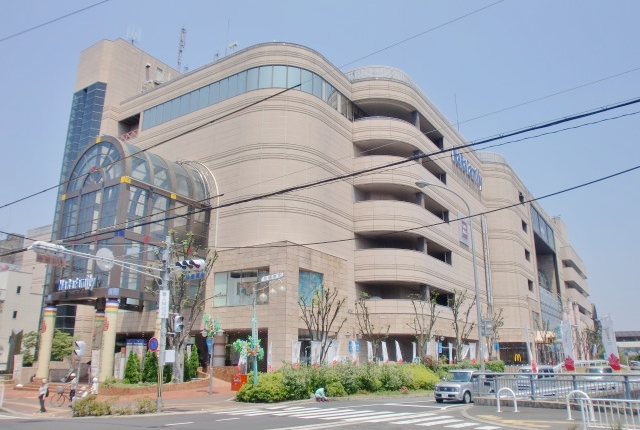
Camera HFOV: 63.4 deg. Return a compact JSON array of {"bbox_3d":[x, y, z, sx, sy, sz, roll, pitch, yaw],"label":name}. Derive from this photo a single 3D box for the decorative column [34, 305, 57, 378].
[{"bbox_3d":[-23.120,10.708,43.761,1.000,6.014,1.000,-10,-20,32],"label":"decorative column"}]

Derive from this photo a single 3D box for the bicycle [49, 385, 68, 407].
[{"bbox_3d":[-12.171,8.778,25.060,1.700,1.030,0.570,5,-16,-17],"label":"bicycle"}]

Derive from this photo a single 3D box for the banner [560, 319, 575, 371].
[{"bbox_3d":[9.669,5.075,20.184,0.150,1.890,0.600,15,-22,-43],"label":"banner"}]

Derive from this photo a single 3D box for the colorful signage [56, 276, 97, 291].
[{"bbox_3d":[-19.954,5.645,42.368,5.300,1.131,0.400,-10,-20,32],"label":"colorful signage"}]

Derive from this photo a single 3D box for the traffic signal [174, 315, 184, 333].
[{"bbox_3d":[-6.500,5.082,24.037,0.280,0.783,0.420,-10,-20,32],"label":"traffic signal"}]

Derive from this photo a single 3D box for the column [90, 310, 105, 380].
[{"bbox_3d":[-17.327,9.930,40.109,0.820,5.080,0.820,-10,-19,32],"label":"column"}]

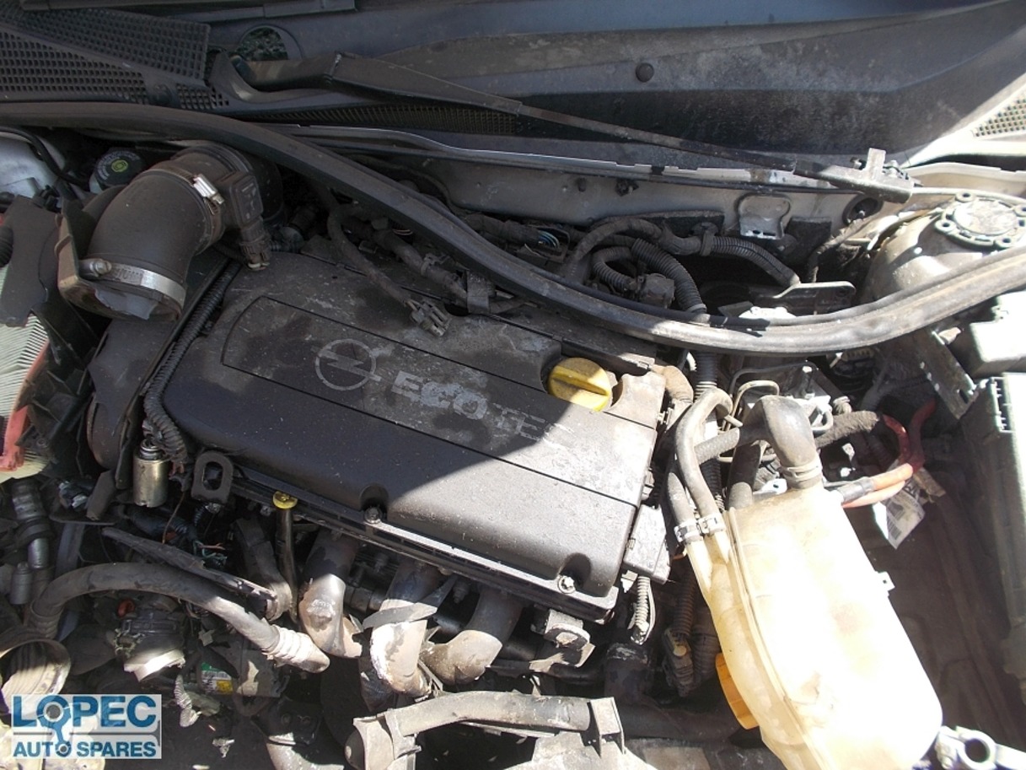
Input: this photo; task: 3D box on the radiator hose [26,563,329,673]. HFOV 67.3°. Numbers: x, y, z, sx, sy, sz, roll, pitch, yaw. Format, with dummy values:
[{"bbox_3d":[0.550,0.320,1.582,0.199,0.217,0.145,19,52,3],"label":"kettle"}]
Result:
[{"bbox_3d":[-0.340,0.234,0.788,0.312,0.081,0.075,7,59,-1],"label":"radiator hose"}]

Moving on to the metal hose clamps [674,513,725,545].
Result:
[{"bbox_3d":[0.171,0.131,0.705,0.041,0.020,0.018,-22,64,-17],"label":"metal hose clamps"}]

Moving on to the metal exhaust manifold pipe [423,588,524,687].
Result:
[{"bbox_3d":[-0.039,0.241,0.745,0.090,0.085,0.075,14,55,7],"label":"metal exhaust manifold pipe"}]

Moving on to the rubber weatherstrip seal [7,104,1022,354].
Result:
[{"bbox_3d":[-0.070,-0.180,0.850,1.240,0.085,0.250,11,54,8],"label":"rubber weatherstrip seal"}]

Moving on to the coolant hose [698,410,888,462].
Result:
[{"bbox_3d":[0.288,0.051,0.810,0.202,0.039,0.023,-7,60,-9],"label":"coolant hose"}]

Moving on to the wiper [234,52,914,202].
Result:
[{"bbox_3d":[0.066,-0.278,0.804,0.741,0.063,0.047,10,59,1],"label":"wiper"}]

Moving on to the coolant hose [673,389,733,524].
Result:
[{"bbox_3d":[0.178,0.062,0.725,0.057,0.041,0.127,13,59,3],"label":"coolant hose"}]

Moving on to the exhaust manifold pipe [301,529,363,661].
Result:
[{"bbox_3d":[-0.191,0.224,0.816,0.053,0.109,0.121,-1,60,-6],"label":"exhaust manifold pipe"}]

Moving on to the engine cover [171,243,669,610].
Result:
[{"bbox_3d":[-0.091,0.038,0.790,0.458,0.100,0.240,18,61,4],"label":"engine cover"}]

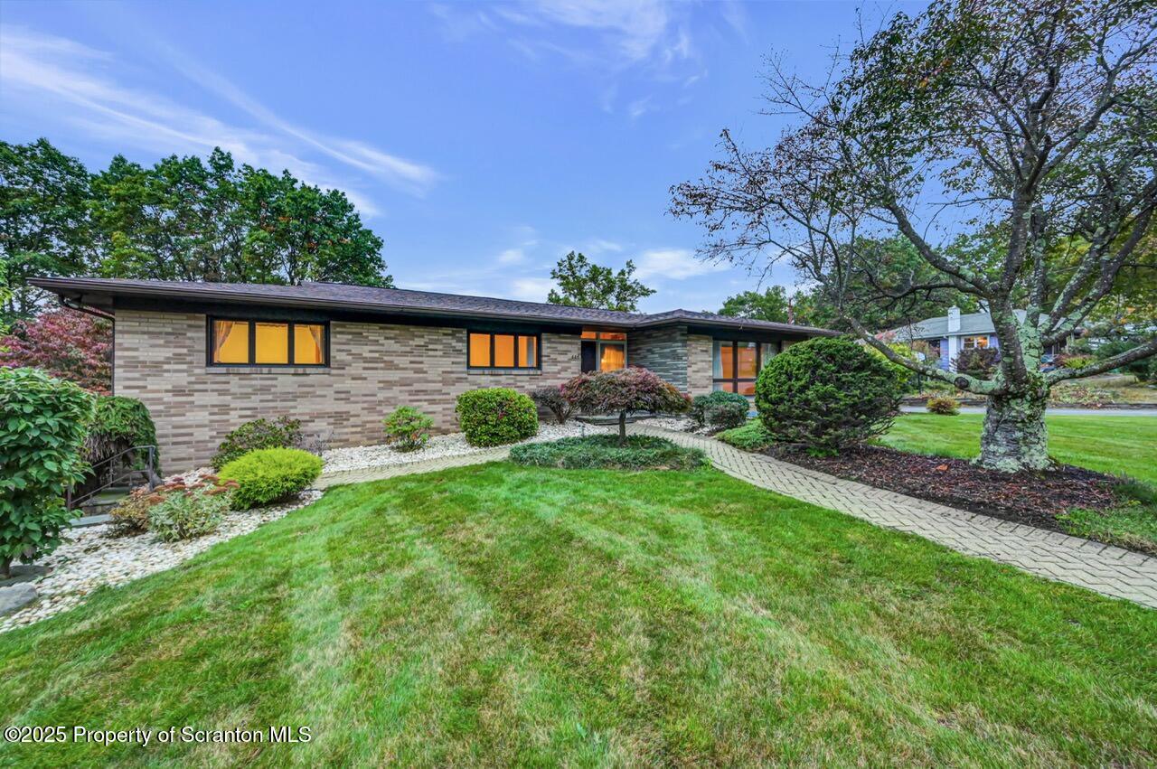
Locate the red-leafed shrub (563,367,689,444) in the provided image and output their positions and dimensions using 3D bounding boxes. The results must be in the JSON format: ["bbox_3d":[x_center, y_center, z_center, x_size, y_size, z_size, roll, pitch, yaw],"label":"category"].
[{"bbox_3d":[0.930,0.400,8.800,2.450,1.500,2.300,0,1,6],"label":"red-leafed shrub"}]

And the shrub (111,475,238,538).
[{"bbox_3d":[-4.750,1.360,5.300,1.250,0.580,1.050,-1,1,-42],"label":"shrub"}]

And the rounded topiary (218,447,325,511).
[{"bbox_3d":[-4.070,1.200,5.950,1.200,0.720,1.150,-1,1,-34],"label":"rounded topiary"}]

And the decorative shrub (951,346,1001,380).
[{"bbox_3d":[22.900,-1.200,26.000,2.400,1.900,2.200,1,1,41],"label":"decorative shrub"}]

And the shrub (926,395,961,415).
[{"bbox_3d":[12.550,0.720,15.500,1.000,0.700,1.000,1,1,39],"label":"shrub"}]

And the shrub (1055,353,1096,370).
[{"bbox_3d":[32.100,-1.400,29.000,2.000,1.250,2.300,-1,1,-42],"label":"shrub"}]

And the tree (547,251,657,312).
[{"bbox_3d":[1.400,-3.300,28.000,7.200,9.800,7.000,0,1,3],"label":"tree"}]

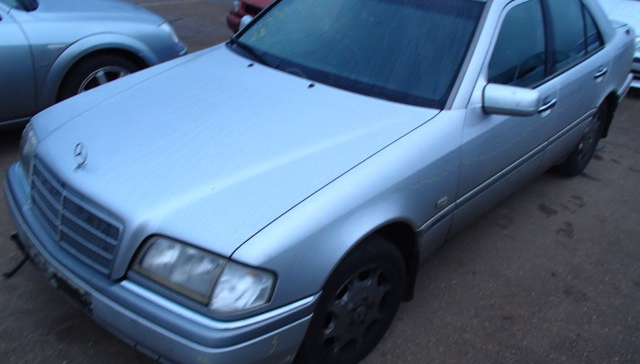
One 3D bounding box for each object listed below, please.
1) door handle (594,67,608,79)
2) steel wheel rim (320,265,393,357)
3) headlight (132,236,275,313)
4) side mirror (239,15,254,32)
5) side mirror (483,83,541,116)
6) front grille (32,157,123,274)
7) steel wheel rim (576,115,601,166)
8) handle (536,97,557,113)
[{"bbox_3d":[1.819,-0.707,3.352,0.055,0.045,0.240,25,34,36],"label":"door handle"},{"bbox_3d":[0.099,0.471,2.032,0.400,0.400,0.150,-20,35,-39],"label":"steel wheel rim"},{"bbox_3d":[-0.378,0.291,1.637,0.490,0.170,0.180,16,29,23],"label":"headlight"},{"bbox_3d":[-0.495,-0.977,3.268,0.230,0.125,0.110,25,34,36],"label":"side mirror"},{"bbox_3d":[0.820,-0.356,2.208,0.230,0.125,0.110,25,34,36],"label":"side mirror"},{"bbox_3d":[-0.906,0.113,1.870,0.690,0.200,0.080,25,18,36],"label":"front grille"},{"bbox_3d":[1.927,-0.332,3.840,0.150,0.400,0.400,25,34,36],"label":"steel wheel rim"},{"bbox_3d":[1.212,-0.412,2.755,0.055,0.045,0.240,25,34,36],"label":"handle"}]

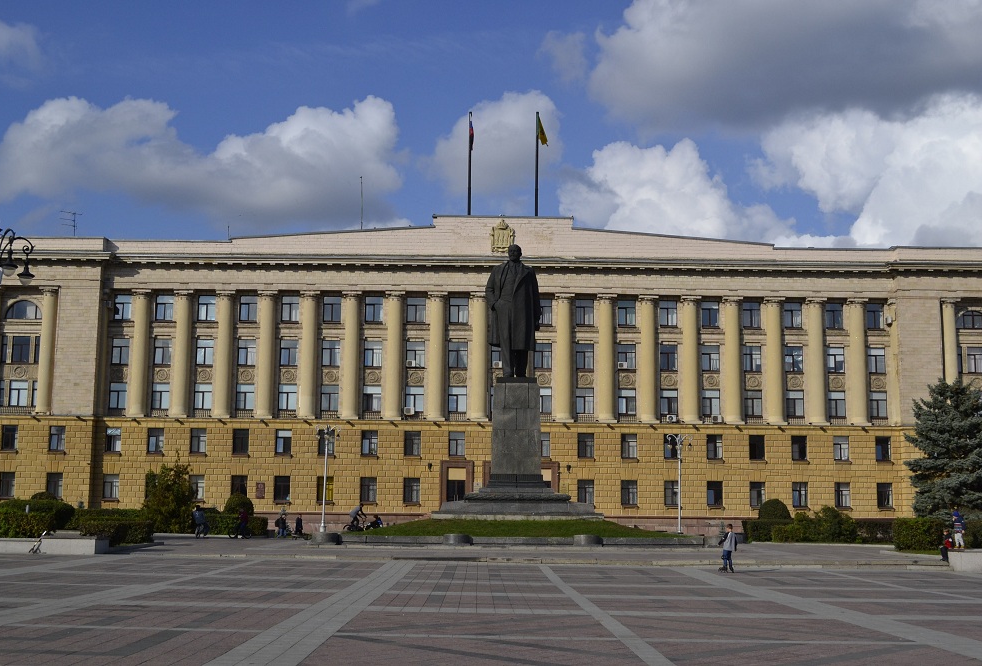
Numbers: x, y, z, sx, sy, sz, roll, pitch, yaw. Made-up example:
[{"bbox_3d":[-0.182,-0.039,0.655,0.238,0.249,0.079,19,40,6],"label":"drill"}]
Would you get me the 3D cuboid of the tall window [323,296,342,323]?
[{"bbox_3d":[-13.146,-1.940,97.299,1.470,2.205,0.250,1,-8,-1],"label":"tall window"}]

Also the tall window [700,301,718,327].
[{"bbox_3d":[18.349,-1.540,97.619,1.470,2.205,0.250,1,-8,-1],"label":"tall window"}]

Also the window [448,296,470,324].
[{"bbox_3d":[-2.766,-1.958,101.915,1.651,2.250,0.200,1,-8,-1],"label":"window"}]

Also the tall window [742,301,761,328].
[{"bbox_3d":[23.029,-1.565,102.837,1.530,2.368,0.250,1,-8,-1],"label":"tall window"}]

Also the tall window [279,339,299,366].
[{"bbox_3d":[-17.558,1.750,101.795,1.541,2.332,0.250,1,-8,-1],"label":"tall window"}]

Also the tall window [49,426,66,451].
[{"bbox_3d":[-36.259,8.839,97.610,1.232,1.969,0.200,1,-8,-1],"label":"tall window"}]

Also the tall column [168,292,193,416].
[{"bbox_3d":[-26.093,1.730,97.883,1.570,10.749,1.550,0,-8,0],"label":"tall column"}]

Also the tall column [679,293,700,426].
[{"bbox_3d":[17.232,2.294,100.810,1.700,11.104,1.700,1,-8,-1],"label":"tall column"}]

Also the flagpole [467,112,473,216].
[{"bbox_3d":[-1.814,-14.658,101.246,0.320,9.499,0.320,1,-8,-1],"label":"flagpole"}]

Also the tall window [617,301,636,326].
[{"bbox_3d":[11.926,-1.685,102.081,1.534,2.173,0.200,1,-8,-1],"label":"tall window"}]

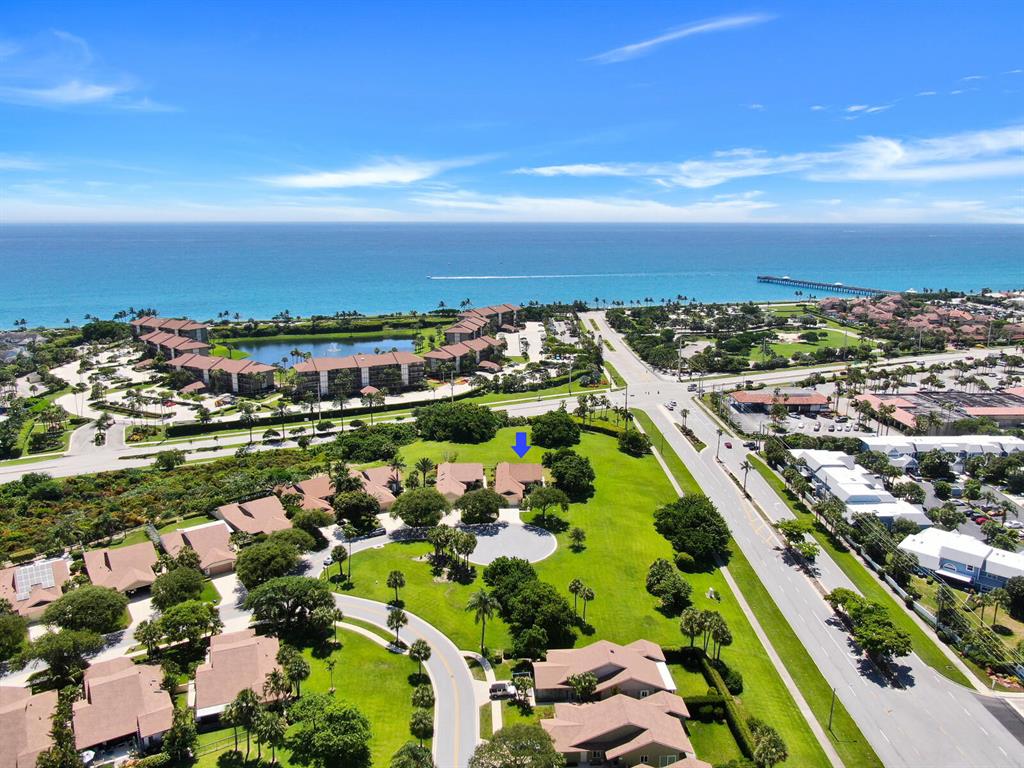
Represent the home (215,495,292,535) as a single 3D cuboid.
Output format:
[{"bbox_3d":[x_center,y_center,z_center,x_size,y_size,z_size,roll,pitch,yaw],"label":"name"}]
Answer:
[{"bbox_3d":[-69.300,35.970,190.557,14.600,5.800,24.500,-8,15,-30],"label":"home"}]

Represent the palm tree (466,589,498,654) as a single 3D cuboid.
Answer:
[{"bbox_3d":[-5.560,45.149,134.634,6.135,13.190,6.135,0,13,0],"label":"palm tree"}]

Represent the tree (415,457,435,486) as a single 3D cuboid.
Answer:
[{"bbox_3d":[-28.190,28.430,228.140,5.600,9.900,5.600,0,13,0],"label":"tree"}]

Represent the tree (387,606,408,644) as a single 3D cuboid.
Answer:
[{"bbox_3d":[-23.250,49.030,143.660,4.100,7.800,4.100,0,13,0],"label":"tree"}]

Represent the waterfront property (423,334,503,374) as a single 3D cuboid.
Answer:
[{"bbox_3d":[-27.010,-15.720,406.620,17.500,15.600,60.000,7,15,29],"label":"waterfront property"}]

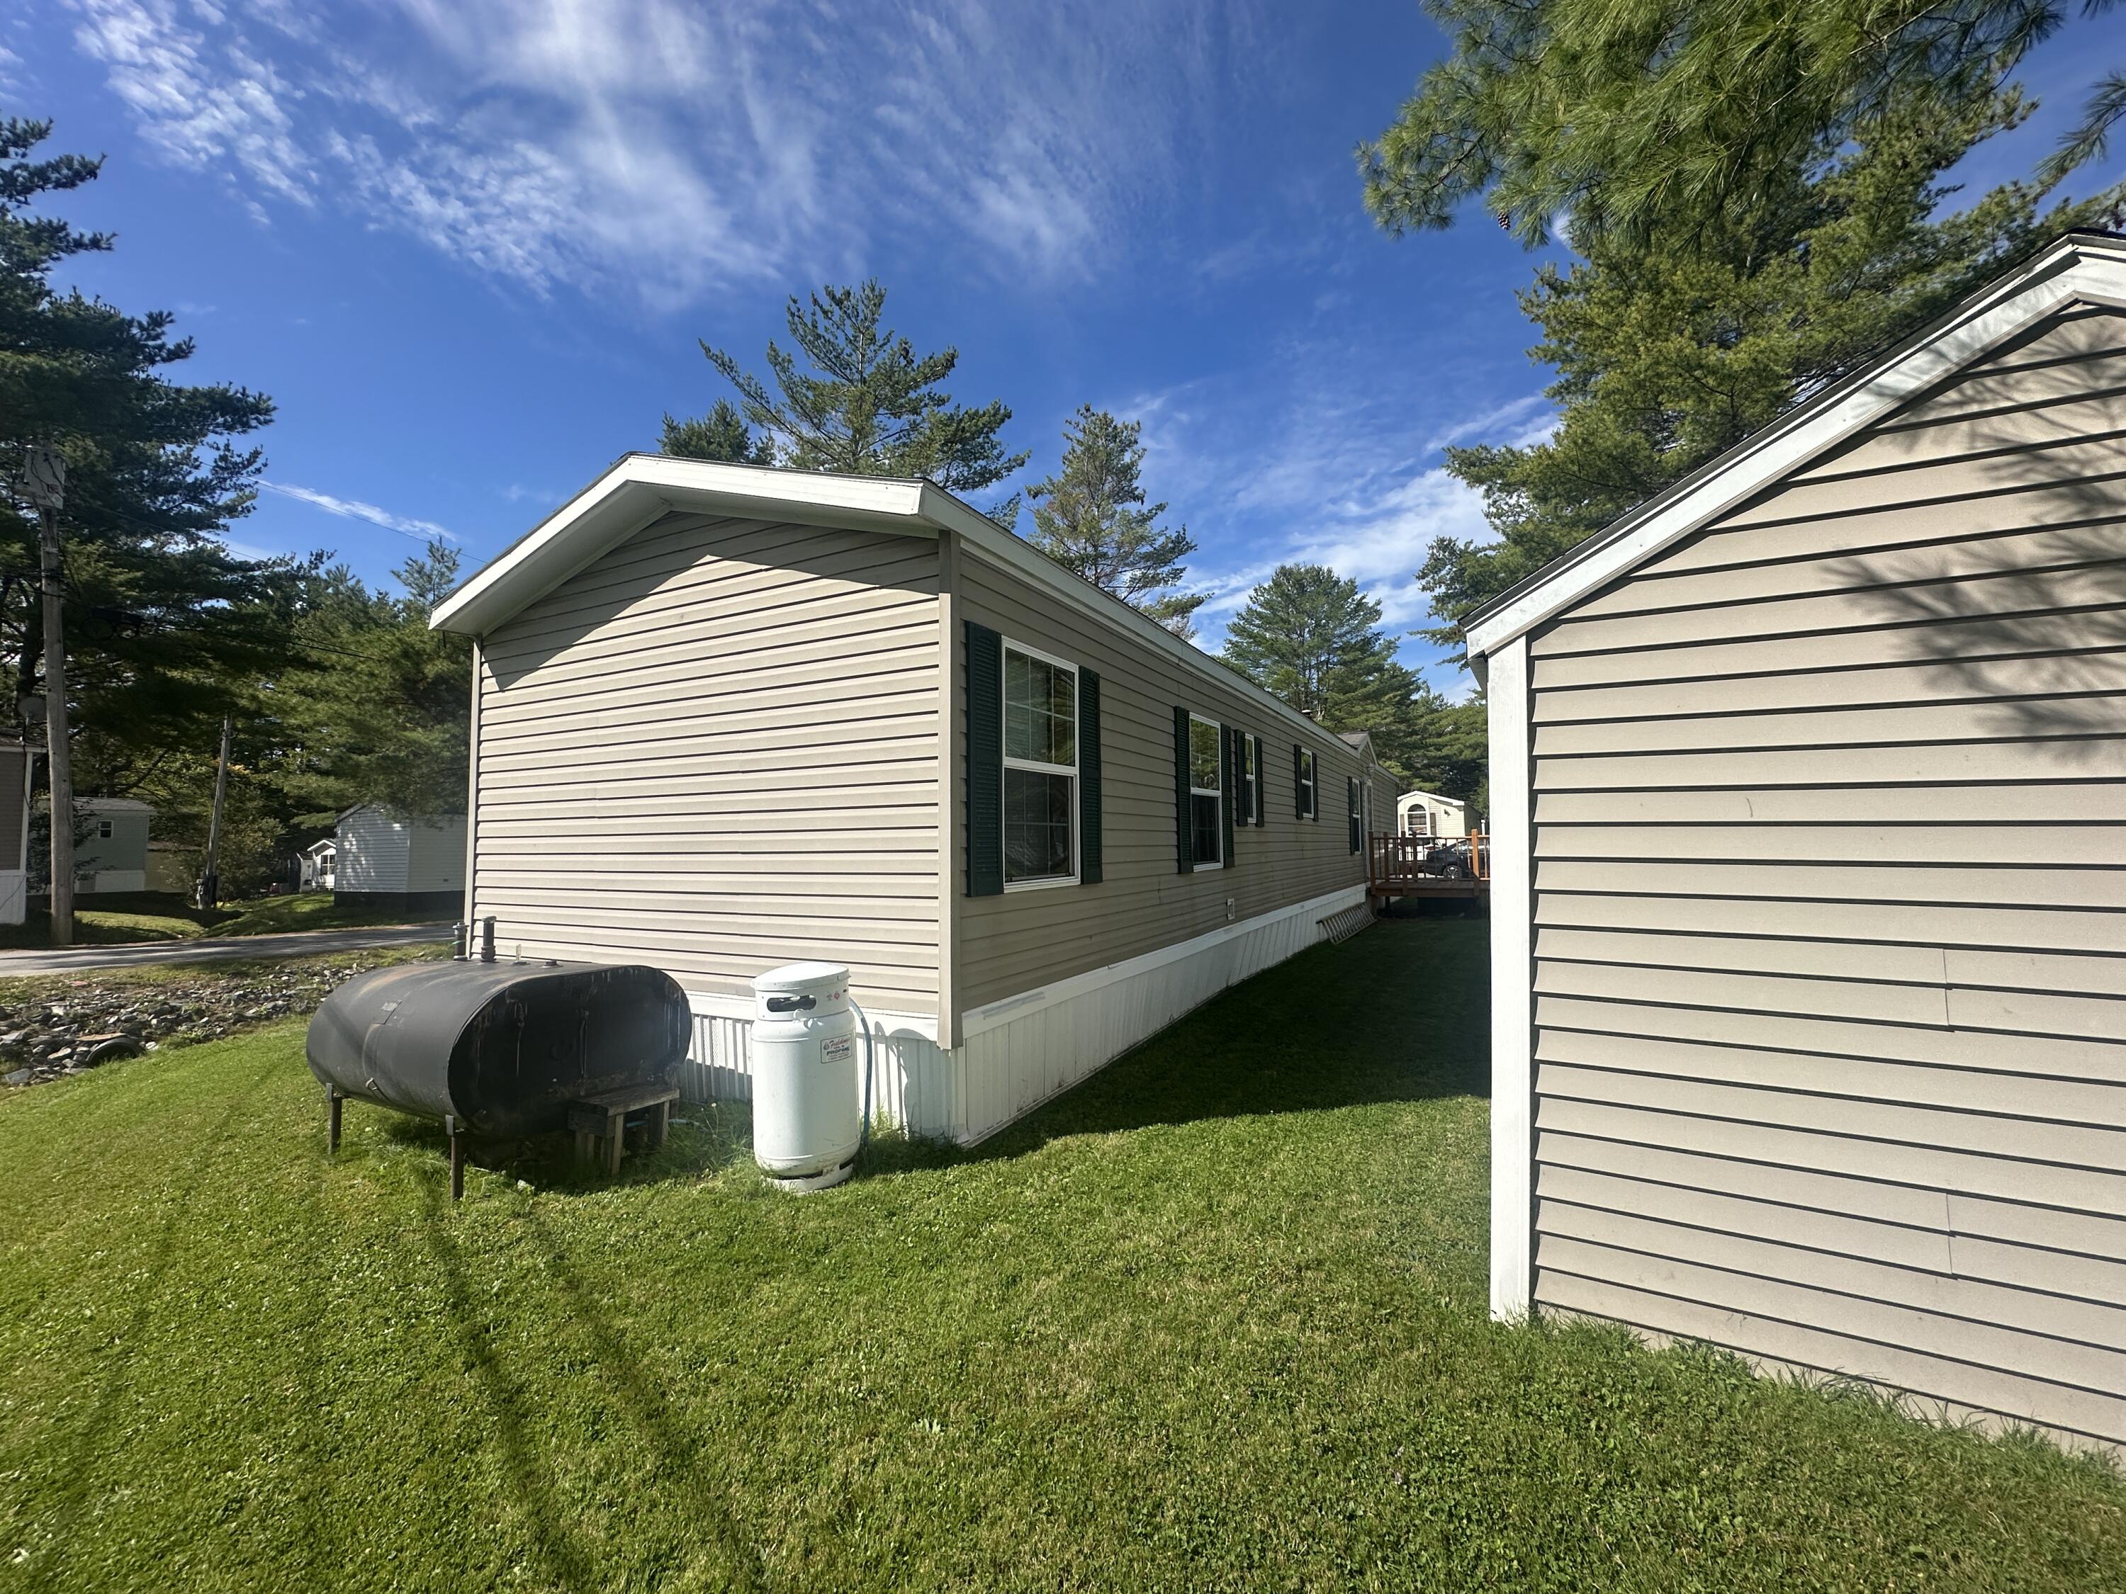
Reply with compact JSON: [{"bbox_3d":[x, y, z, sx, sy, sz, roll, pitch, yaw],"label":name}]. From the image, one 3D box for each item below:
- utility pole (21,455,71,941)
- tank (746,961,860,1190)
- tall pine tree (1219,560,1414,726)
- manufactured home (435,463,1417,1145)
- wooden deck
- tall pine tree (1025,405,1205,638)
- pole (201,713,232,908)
[{"bbox_3d":[-17.312,-1.790,14.923,0.500,8.700,0.500,-2,-4,27],"label":"utility pole"},{"bbox_3d":[-1.191,1.265,3.978,0.475,0.970,0.475,0,-3,-18],"label":"tank"},{"bbox_3d":[12.237,-3.476,40.581,9.000,15.168,9.000,-2,-4,27],"label":"tall pine tree"},{"bbox_3d":[2.069,0.321,13.714,4.161,3.723,19.898,-2,-4,27],"label":"manufactured home"},{"bbox_3d":[7.764,1.477,17.058,2.800,1.630,3.000,-2,-4,27],"label":"wooden deck"},{"bbox_3d":[1.517,-4.524,26.570,5.800,15.540,5.800,-2,-4,27],"label":"tall pine tree"},{"bbox_3d":[-23.717,0.132,24.085,0.300,5.900,0.300,-2,-4,27],"label":"pole"}]

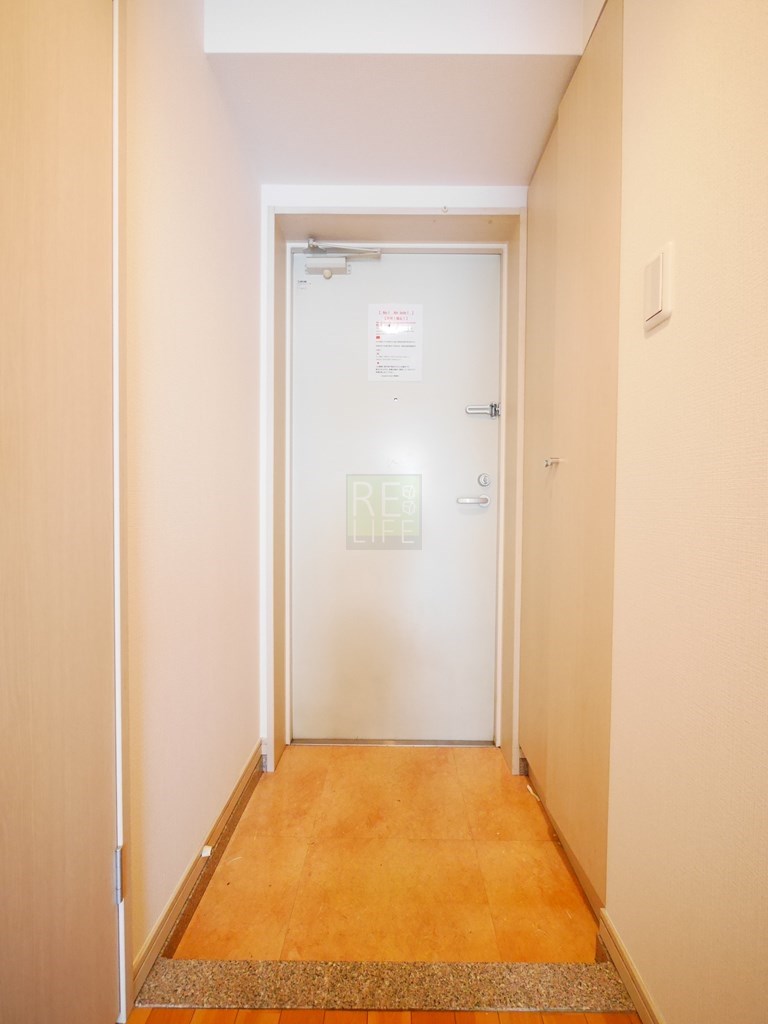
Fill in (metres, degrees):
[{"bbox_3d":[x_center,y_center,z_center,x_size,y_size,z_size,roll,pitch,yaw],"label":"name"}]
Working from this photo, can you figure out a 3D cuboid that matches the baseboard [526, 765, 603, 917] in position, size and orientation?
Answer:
[{"bbox_3d":[0.487,0.868,1.145,0.018,0.050,0.490,0,1,1],"label":"baseboard"}]

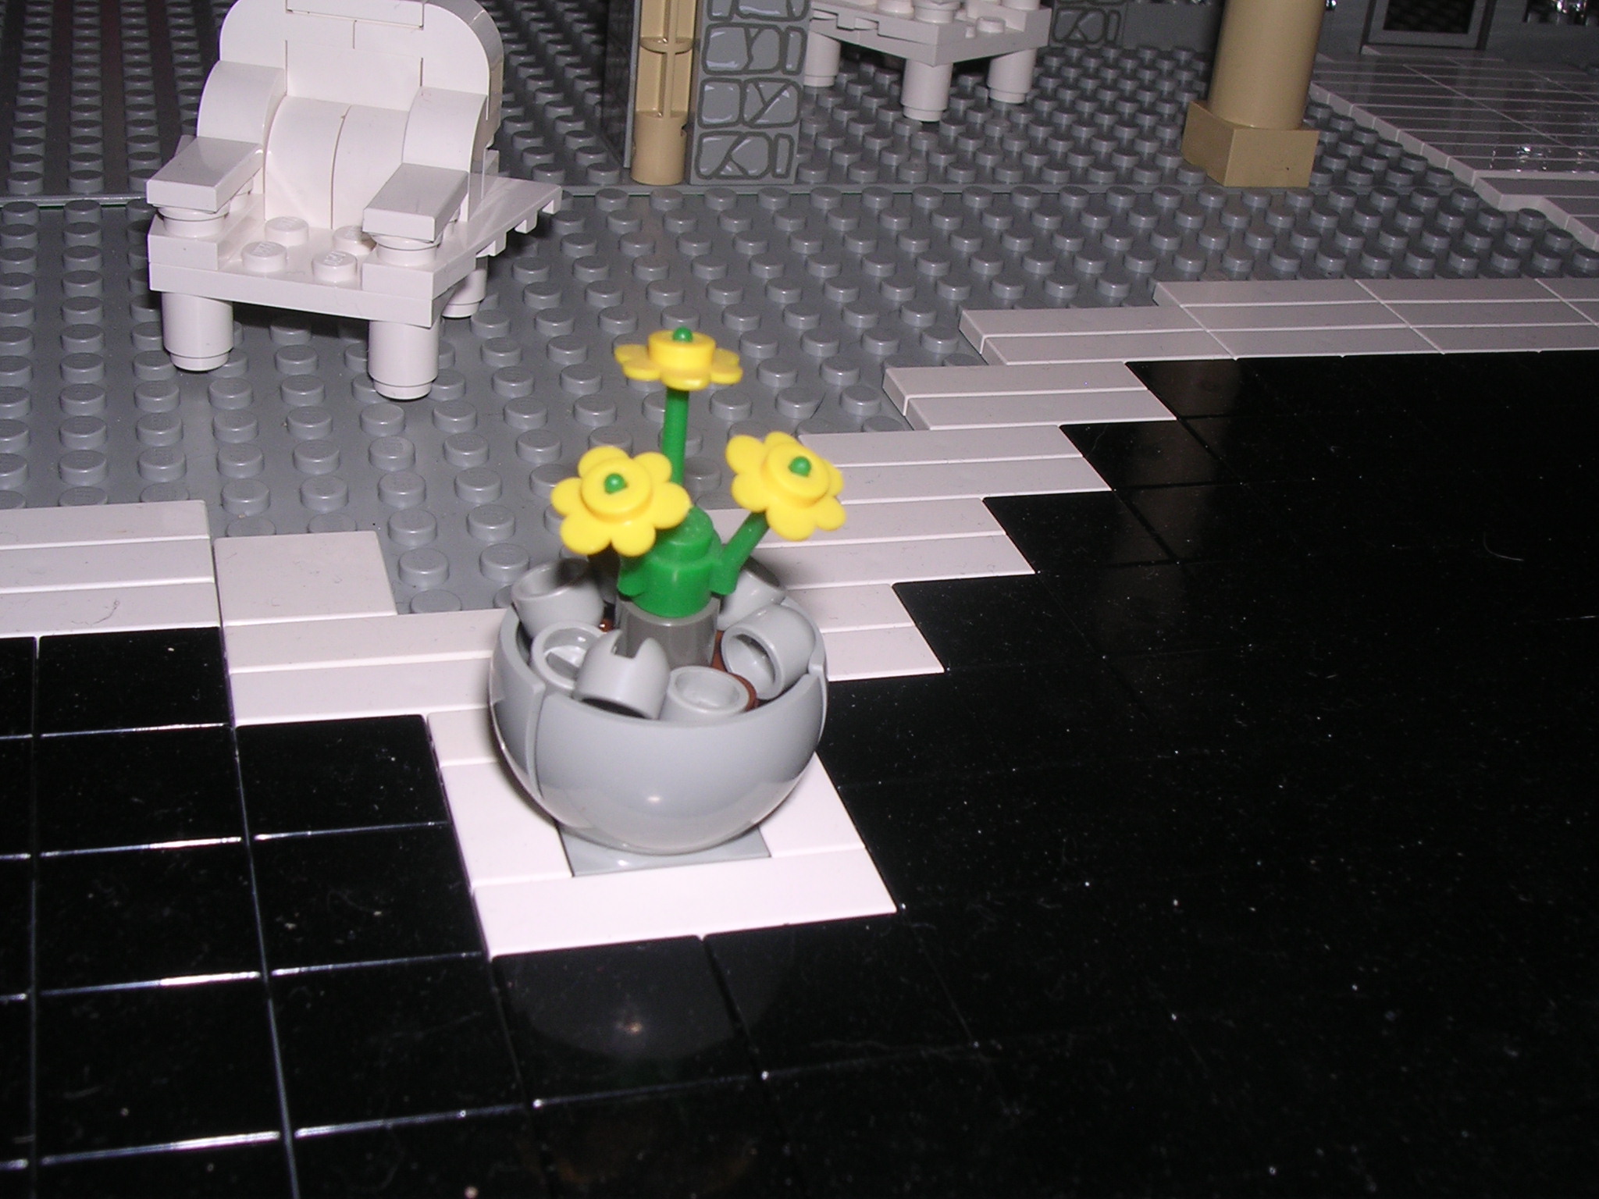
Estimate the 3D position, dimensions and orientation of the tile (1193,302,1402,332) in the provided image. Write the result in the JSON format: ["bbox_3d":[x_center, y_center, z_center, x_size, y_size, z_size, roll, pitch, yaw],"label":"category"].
[{"bbox_3d":[0.068,-0.037,0.273,0.032,0.003,0.008,-4,32,-17],"label":"tile"}]

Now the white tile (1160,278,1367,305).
[{"bbox_3d":[0.066,-0.042,0.279,0.032,0.003,0.008,-4,32,-17],"label":"white tile"}]

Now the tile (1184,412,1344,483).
[{"bbox_3d":[0.055,-0.017,0.236,0.016,0.003,0.016,-4,32,-17],"label":"tile"}]

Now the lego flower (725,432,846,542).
[{"bbox_3d":[-0.001,-0.009,0.143,0.010,0.003,0.009,36,40,1],"label":"lego flower"}]

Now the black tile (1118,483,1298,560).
[{"bbox_3d":[0.045,-0.007,0.219,0.016,0.003,0.016,-4,32,-17],"label":"black tile"}]

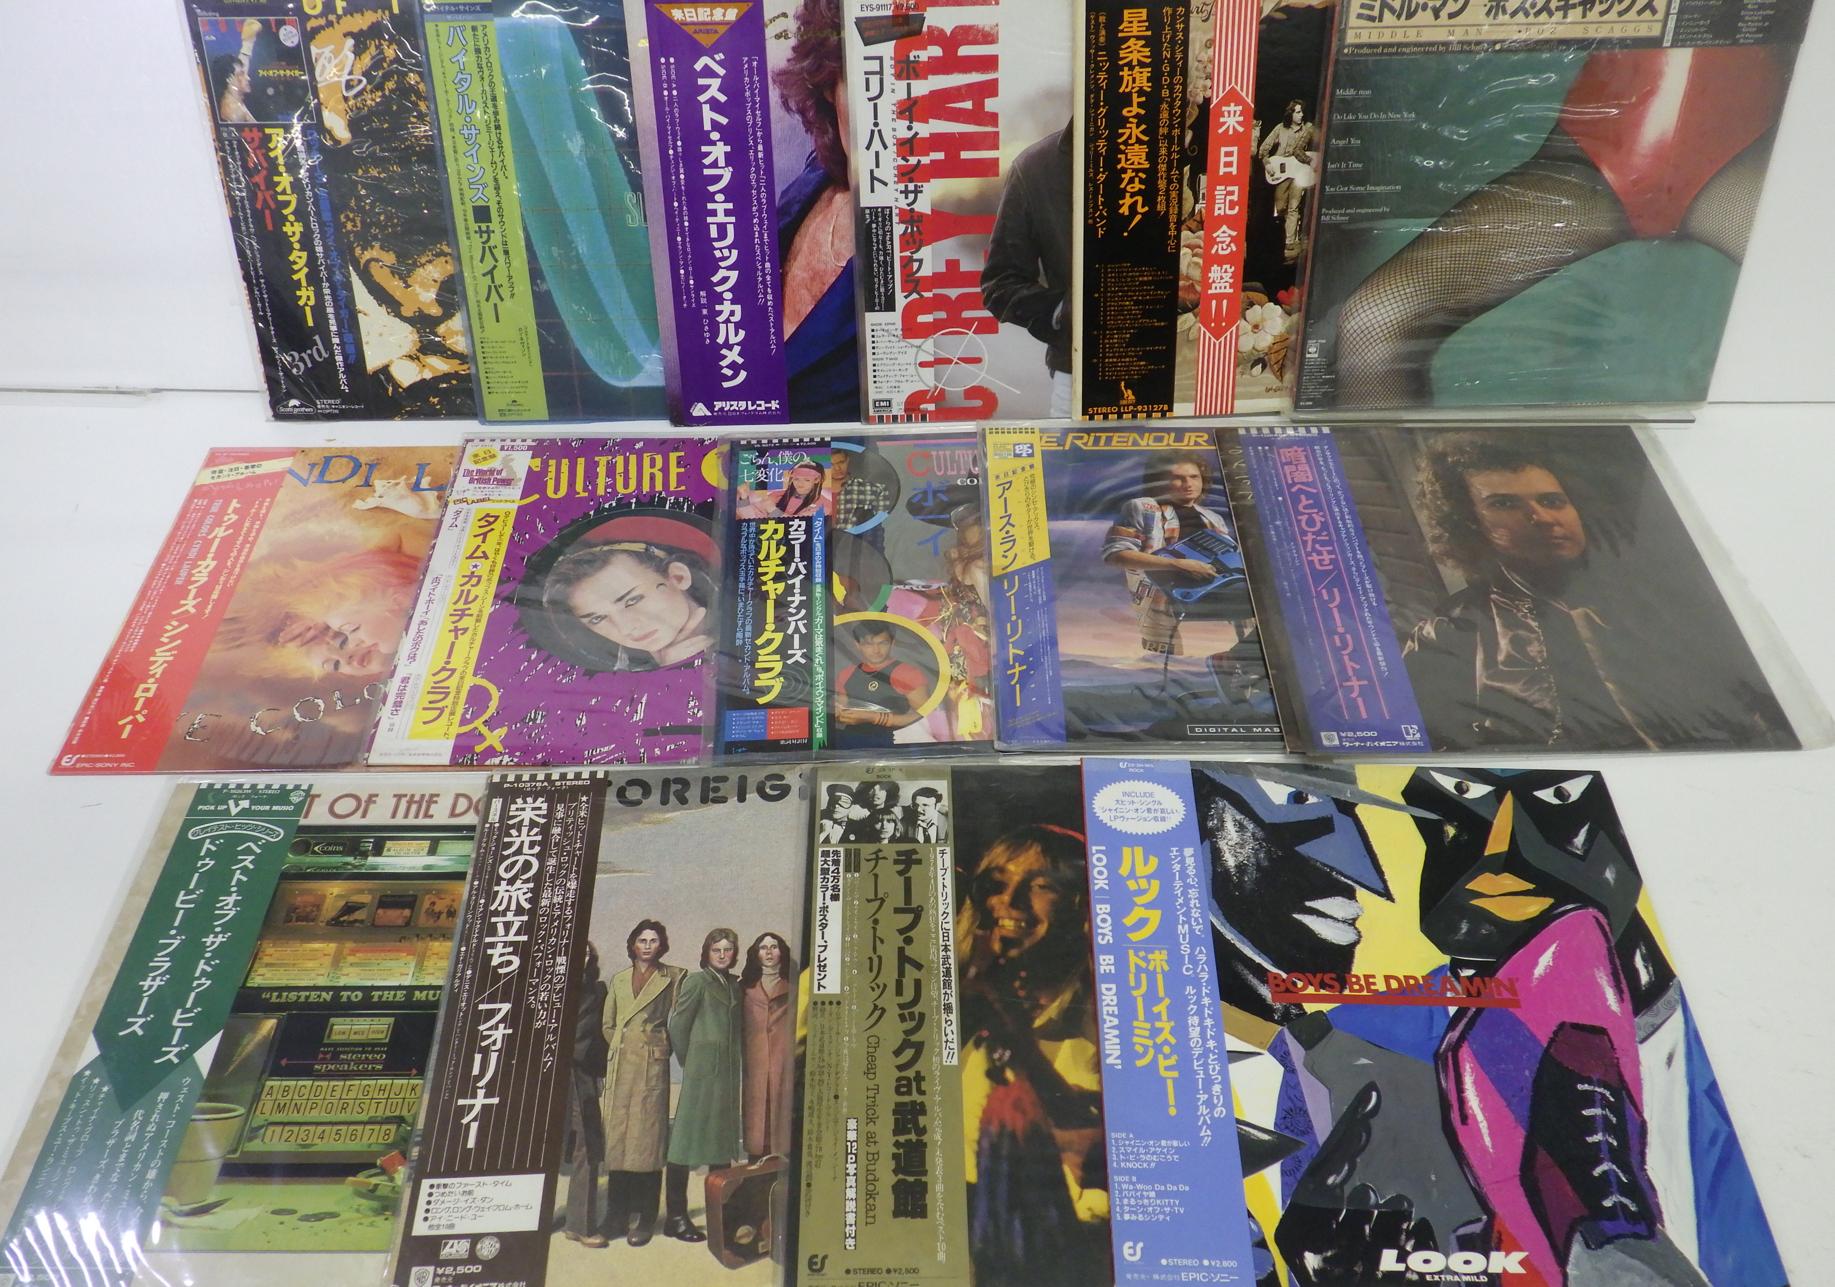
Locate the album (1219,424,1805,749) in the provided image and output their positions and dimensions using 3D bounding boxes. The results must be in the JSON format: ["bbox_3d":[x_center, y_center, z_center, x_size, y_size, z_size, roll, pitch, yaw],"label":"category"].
[{"bbox_3d":[0.385,-0.047,1.023,0.315,0.007,0.315,-1,47,0],"label":"album"}]

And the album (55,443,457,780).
[{"bbox_3d":[-0.380,-0.035,1.024,0.315,0.007,0.315,-1,47,0],"label":"album"}]

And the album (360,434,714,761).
[{"bbox_3d":[-0.184,-0.040,1.025,0.315,0.007,0.315,-1,47,0],"label":"album"}]

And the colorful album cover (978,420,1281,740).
[{"bbox_3d":[0.210,-0.049,1.028,0.315,0.007,0.315,-1,47,0],"label":"colorful album cover"}]

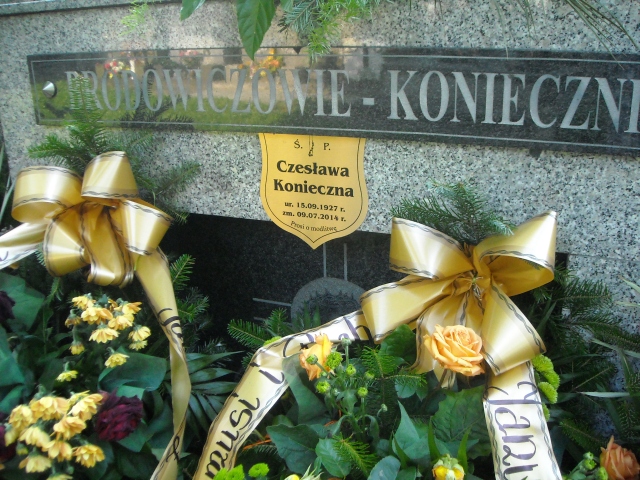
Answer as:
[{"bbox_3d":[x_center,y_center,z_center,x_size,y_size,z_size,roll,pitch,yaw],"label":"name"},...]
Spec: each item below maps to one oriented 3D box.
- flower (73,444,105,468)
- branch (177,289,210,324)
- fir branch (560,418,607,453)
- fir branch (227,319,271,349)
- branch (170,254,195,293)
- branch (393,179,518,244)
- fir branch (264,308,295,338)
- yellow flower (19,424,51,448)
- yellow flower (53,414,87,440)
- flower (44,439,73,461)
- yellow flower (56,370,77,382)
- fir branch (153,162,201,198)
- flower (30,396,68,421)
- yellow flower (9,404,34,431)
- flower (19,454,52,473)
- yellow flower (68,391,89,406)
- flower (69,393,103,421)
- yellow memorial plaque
[{"bbox_3d":[-0.326,0.304,0.910,0.044,0.033,0.042,-6,17,-21],"label":"flower"},{"bbox_3d":[-0.231,0.121,1.180,0.065,0.065,0.050,6,17,21],"label":"branch"},{"bbox_3d":[0.354,0.263,0.870,0.062,0.049,0.045,6,17,22],"label":"fir branch"},{"bbox_3d":[-0.109,0.143,0.990,0.068,0.047,0.040,6,17,22],"label":"fir branch"},{"bbox_3d":[-0.242,0.059,1.130,0.046,0.067,0.040,6,17,22],"label":"branch"},{"bbox_3d":[0.199,-0.037,0.970,0.185,0.105,0.090,6,17,22],"label":"branch"},{"bbox_3d":[-0.063,0.129,1.000,0.046,0.047,0.035,6,17,22],"label":"fir branch"},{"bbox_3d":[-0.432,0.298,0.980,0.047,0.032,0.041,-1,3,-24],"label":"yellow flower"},{"bbox_3d":[-0.356,0.267,0.920,0.047,0.036,0.043,-7,17,-23],"label":"yellow flower"},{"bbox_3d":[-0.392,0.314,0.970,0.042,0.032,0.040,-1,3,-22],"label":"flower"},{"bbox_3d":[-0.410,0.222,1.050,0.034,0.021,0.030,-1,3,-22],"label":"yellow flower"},{"bbox_3d":[-0.275,-0.117,1.250,0.098,0.070,0.055,6,17,21],"label":"fir branch"},{"bbox_3d":[-0.389,0.242,0.930,0.053,0.036,0.047,-7,17,-24],"label":"flower"},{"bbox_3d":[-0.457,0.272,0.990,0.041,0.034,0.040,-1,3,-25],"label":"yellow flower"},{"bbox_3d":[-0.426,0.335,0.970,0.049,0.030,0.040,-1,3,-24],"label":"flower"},{"bbox_3d":[-0.350,0.234,0.945,0.042,0.032,0.040,-6,17,-22],"label":"yellow flower"},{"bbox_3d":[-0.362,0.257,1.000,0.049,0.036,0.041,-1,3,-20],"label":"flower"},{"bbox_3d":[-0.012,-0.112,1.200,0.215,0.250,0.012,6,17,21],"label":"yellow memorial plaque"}]

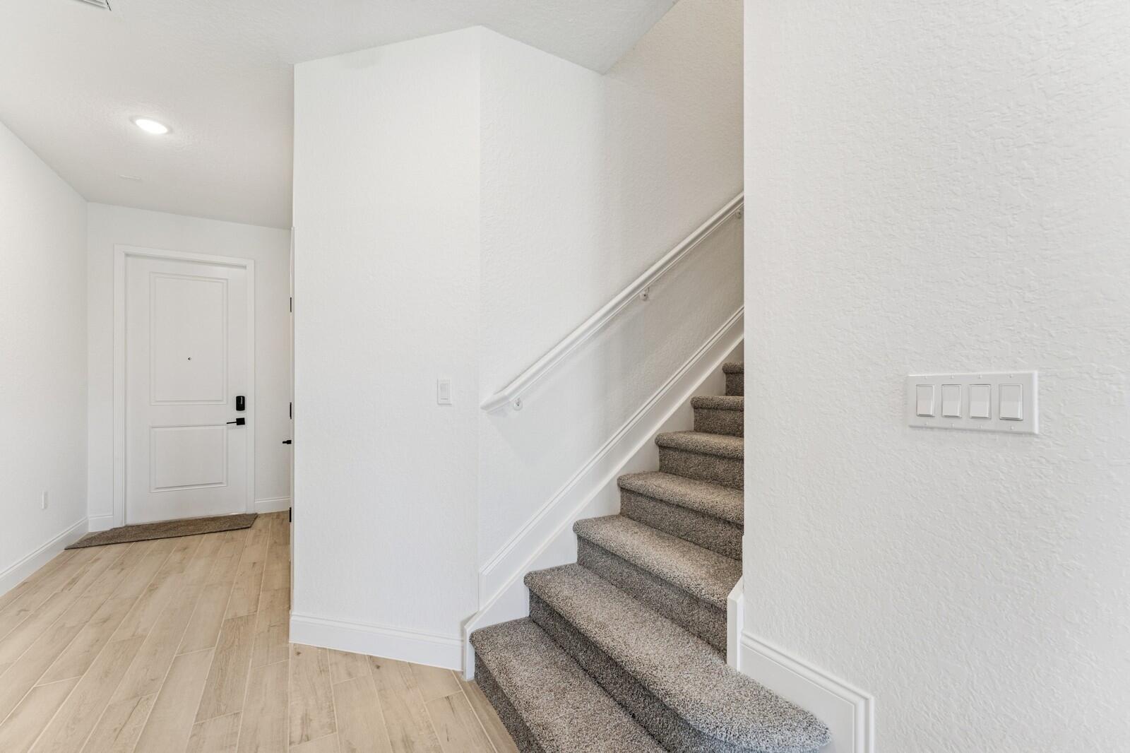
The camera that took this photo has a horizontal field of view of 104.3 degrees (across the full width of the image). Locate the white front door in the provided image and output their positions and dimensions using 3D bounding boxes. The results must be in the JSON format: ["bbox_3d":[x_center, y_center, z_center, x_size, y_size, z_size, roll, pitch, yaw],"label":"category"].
[{"bbox_3d":[-3.400,0.121,3.989,0.880,2.380,0.050,0,0,-29],"label":"white front door"}]

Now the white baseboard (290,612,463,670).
[{"bbox_3d":[-0.892,1.221,2.042,0.914,0.144,0.016,0,0,13],"label":"white baseboard"}]

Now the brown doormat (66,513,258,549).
[{"bbox_3d":[-3.338,1.304,3.753,1.144,0.012,0.460,0,0,-29],"label":"brown doormat"}]

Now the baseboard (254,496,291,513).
[{"bbox_3d":[-2.829,1.250,4.264,0.303,0.142,0.016,0,0,-29],"label":"baseboard"}]

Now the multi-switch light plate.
[{"bbox_3d":[0.824,0.052,0.902,0.010,0.115,0.208,0,0,-32],"label":"multi-switch light plate"}]

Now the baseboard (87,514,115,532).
[{"bbox_3d":[-3.892,1.230,3.686,0.155,0.142,0.016,0,0,-29],"label":"baseboard"}]

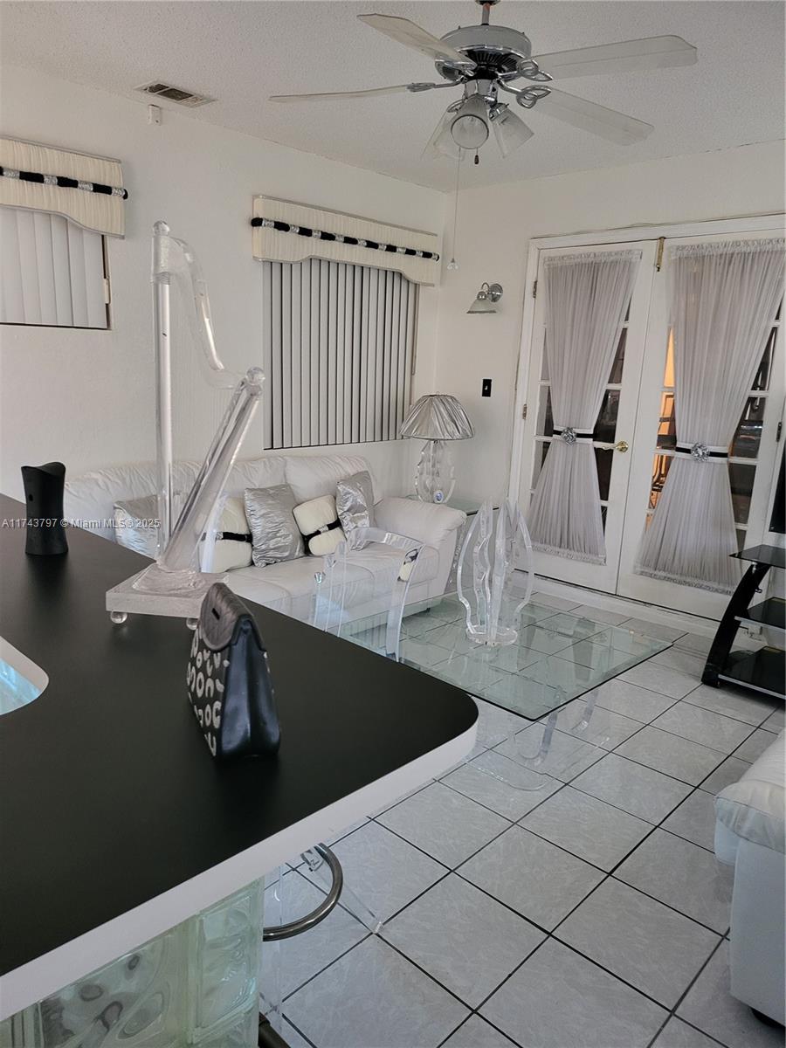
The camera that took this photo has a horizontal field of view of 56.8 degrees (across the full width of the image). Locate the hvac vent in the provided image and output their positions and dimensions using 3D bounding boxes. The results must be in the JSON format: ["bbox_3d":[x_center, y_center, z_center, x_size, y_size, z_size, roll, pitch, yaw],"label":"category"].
[{"bbox_3d":[-0.984,-1.936,3.296,0.185,0.025,0.290,14,17,41],"label":"hvac vent"}]

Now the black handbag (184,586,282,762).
[{"bbox_3d":[-0.234,0.191,1.062,0.088,0.200,0.225,-3,14,-24],"label":"black handbag"}]

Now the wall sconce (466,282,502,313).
[{"bbox_3d":[0.591,-1.456,4.677,0.190,0.200,0.230,14,17,41],"label":"wall sconce"}]

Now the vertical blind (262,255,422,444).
[{"bbox_3d":[-0.311,-1.078,4.572,0.070,1.148,1.264,14,17,41],"label":"vertical blind"}]

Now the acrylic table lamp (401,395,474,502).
[{"bbox_3d":[0.297,-0.480,4.737,0.475,0.735,0.475,3,13,-1],"label":"acrylic table lamp"}]

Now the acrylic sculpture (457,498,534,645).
[{"bbox_3d":[0.396,0.187,2.796,0.290,0.520,0.290,14,17,41],"label":"acrylic sculpture"}]

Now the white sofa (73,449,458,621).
[{"bbox_3d":[-0.636,0.163,3.761,0.956,0.880,2.161,14,17,41],"label":"white sofa"}]

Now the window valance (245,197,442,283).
[{"bbox_3d":[-0.232,-1.667,4.390,0.100,0.321,1.490,14,17,41],"label":"window valance"}]

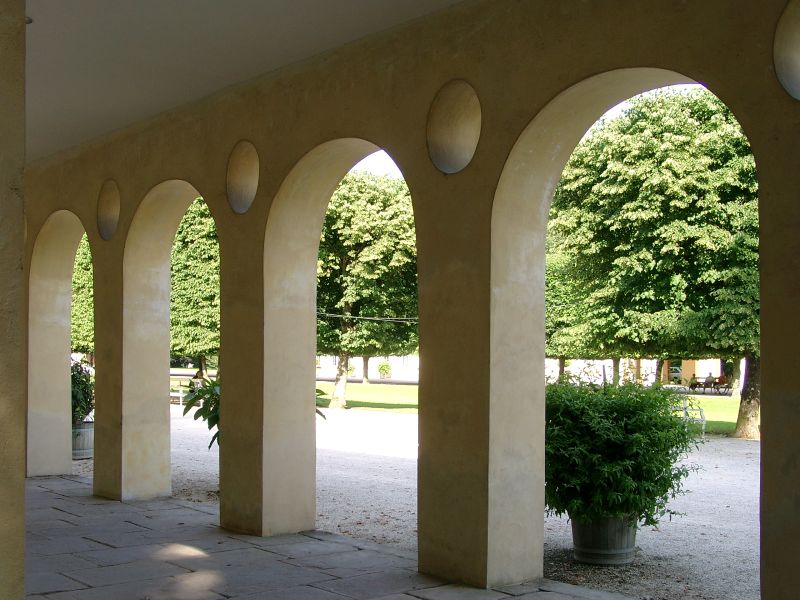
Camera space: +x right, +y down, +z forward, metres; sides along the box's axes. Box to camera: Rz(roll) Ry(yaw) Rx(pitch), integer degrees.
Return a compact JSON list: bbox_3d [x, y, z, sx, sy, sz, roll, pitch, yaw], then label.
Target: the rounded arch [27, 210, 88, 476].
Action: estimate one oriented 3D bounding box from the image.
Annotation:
[{"bbox_3d":[-3.934,0.586,11.987,0.624,3.437,1.977,3,-5,-44],"label":"rounded arch"}]

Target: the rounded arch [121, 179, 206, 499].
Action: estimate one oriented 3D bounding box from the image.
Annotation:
[{"bbox_3d":[-2.149,0.479,10.053,0.624,3.437,1.980,3,-5,-44],"label":"rounded arch"}]

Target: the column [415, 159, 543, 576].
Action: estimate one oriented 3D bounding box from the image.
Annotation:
[{"bbox_3d":[0.606,0.547,7.138,0.624,2.961,0.713,3,-5,-44],"label":"column"}]

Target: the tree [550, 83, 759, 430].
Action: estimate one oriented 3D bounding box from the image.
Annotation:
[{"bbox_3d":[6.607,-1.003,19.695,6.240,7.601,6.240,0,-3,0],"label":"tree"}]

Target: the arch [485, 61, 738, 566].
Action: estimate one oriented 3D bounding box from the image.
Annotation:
[{"bbox_3d":[1.526,0.250,6.174,0.624,3.437,1.999,3,-5,-44],"label":"arch"}]

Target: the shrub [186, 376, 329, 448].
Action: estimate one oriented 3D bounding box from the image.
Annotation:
[{"bbox_3d":[-1.721,1.508,11.330,1.568,1.520,1.651,3,-5,-44],"label":"shrub"}]

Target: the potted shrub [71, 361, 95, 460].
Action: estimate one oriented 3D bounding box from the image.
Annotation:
[{"bbox_3d":[-5.007,1.702,15.141,0.736,1.526,0.736,3,-5,-44],"label":"potted shrub"}]

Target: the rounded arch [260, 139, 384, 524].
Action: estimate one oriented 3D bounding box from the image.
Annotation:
[{"bbox_3d":[-0.323,0.369,8.125,0.624,3.437,1.983,3,-5,-44],"label":"rounded arch"}]

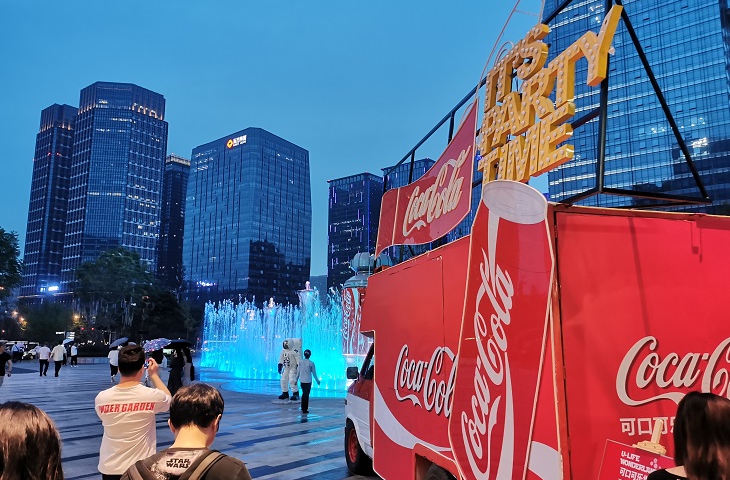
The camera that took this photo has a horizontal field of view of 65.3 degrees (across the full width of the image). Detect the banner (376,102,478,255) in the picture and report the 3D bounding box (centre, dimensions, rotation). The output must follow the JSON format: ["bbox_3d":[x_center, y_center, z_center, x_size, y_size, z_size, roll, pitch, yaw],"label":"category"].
[{"bbox_3d":[0.561,-0.480,6.196,0.070,1.010,2.900,9,-12,-13],"label":"banner"}]

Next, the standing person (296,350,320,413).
[{"bbox_3d":[-1.437,3.550,14.362,0.520,1.580,0.360,2,-10,-10],"label":"standing person"}]

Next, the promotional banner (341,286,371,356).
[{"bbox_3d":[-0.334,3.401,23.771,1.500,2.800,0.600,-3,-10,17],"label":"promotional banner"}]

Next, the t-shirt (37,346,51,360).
[{"bbox_3d":[-16.333,5.770,29.009,0.580,0.730,0.320,5,-11,-25],"label":"t-shirt"}]

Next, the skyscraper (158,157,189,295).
[{"bbox_3d":[-171.015,9.862,511.076,32.000,162.000,32.000,-9,-13,41],"label":"skyscraper"}]

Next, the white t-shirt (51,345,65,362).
[{"bbox_3d":[-15.397,5.699,28.548,0.620,0.770,0.320,5,-11,-25],"label":"white t-shirt"}]

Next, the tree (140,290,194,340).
[{"bbox_3d":[-18.576,8.014,53.416,4.900,6.400,4.900,0,-10,0],"label":"tree"}]

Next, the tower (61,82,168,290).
[{"bbox_3d":[-168.976,-15.887,388.692,52.000,170.000,52.000,1,-10,-7],"label":"tower"}]

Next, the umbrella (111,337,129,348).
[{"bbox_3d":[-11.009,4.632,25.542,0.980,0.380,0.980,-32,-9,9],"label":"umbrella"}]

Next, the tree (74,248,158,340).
[{"bbox_3d":[-23.522,6.026,53.767,7.900,10.400,7.900,0,-10,0],"label":"tree"}]

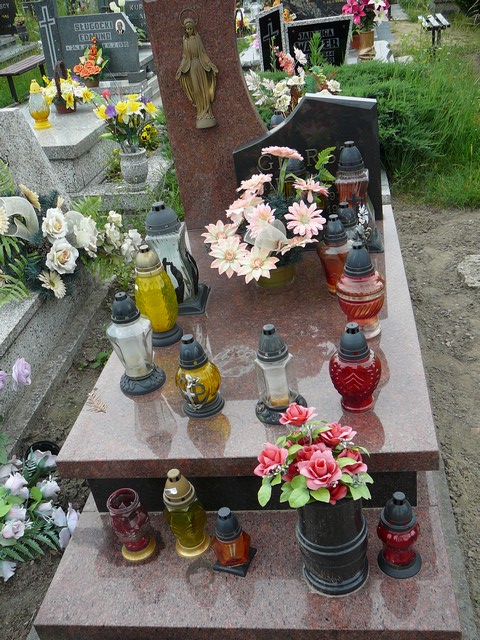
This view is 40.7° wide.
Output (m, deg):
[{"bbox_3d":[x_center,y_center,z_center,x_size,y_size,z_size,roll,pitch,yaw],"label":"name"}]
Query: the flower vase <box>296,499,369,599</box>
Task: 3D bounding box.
[{"bbox_3d":[0.203,0.458,1.433,0.162,0.267,0.162,-4,28,11],"label":"flower vase"}]

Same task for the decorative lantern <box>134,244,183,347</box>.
[{"bbox_3d":[-0.270,-0.083,2.058,0.131,0.323,0.131,-4,28,11],"label":"decorative lantern"}]

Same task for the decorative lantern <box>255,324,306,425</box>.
[{"bbox_3d":[0.091,0.124,1.636,0.136,0.248,0.136,-4,28,11],"label":"decorative lantern"}]

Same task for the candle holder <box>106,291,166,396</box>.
[{"bbox_3d":[-0.297,0.057,1.809,0.138,0.282,0.138,-3,30,9],"label":"candle holder"}]

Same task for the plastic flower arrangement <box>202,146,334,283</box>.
[{"bbox_3d":[0.088,-0.325,2.187,0.443,0.469,0.381,-3,30,9],"label":"plastic flower arrangement"}]

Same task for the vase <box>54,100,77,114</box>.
[{"bbox_3d":[-1.361,-1.703,5.117,0.173,0.118,0.173,-3,30,9],"label":"vase"}]

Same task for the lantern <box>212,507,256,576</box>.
[{"bbox_3d":[-0.021,0.505,1.519,0.081,0.165,0.081,4,32,22],"label":"lantern"}]

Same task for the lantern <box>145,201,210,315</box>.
[{"bbox_3d":[-0.242,-0.229,2.263,0.207,0.378,0.207,-4,28,11],"label":"lantern"}]

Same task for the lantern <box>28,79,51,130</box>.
[{"bbox_3d":[-1.454,-1.554,4.657,0.152,0.334,0.152,-3,30,9],"label":"lantern"}]

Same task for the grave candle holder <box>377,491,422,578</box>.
[{"bbox_3d":[0.354,0.467,1.441,0.099,0.206,0.099,-3,30,9],"label":"grave candle holder"}]

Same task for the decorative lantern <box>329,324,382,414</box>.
[{"bbox_3d":[0.285,0.114,1.602,0.128,0.229,0.128,-3,30,9],"label":"decorative lantern"}]

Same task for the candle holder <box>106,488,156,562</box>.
[{"bbox_3d":[-0.267,0.506,1.602,0.091,0.167,0.091,-4,28,11],"label":"candle holder"}]

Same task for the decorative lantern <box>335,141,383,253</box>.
[{"bbox_3d":[0.424,-0.467,2.424,0.196,0.394,0.196,-3,30,9],"label":"decorative lantern"}]

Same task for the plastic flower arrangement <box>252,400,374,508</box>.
[{"bbox_3d":[0.154,0.278,1.325,0.258,0.222,0.247,-4,28,11],"label":"plastic flower arrangement"}]

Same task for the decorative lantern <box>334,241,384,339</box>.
[{"bbox_3d":[0.353,-0.093,1.898,0.139,0.279,0.139,-3,30,9],"label":"decorative lantern"}]

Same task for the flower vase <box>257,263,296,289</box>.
[{"bbox_3d":[0.133,-0.191,2.374,0.148,0.095,0.148,-4,28,11],"label":"flower vase"}]

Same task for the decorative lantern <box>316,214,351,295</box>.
[{"bbox_3d":[0.327,-0.222,2.181,0.123,0.273,0.123,-4,28,11],"label":"decorative lantern"}]

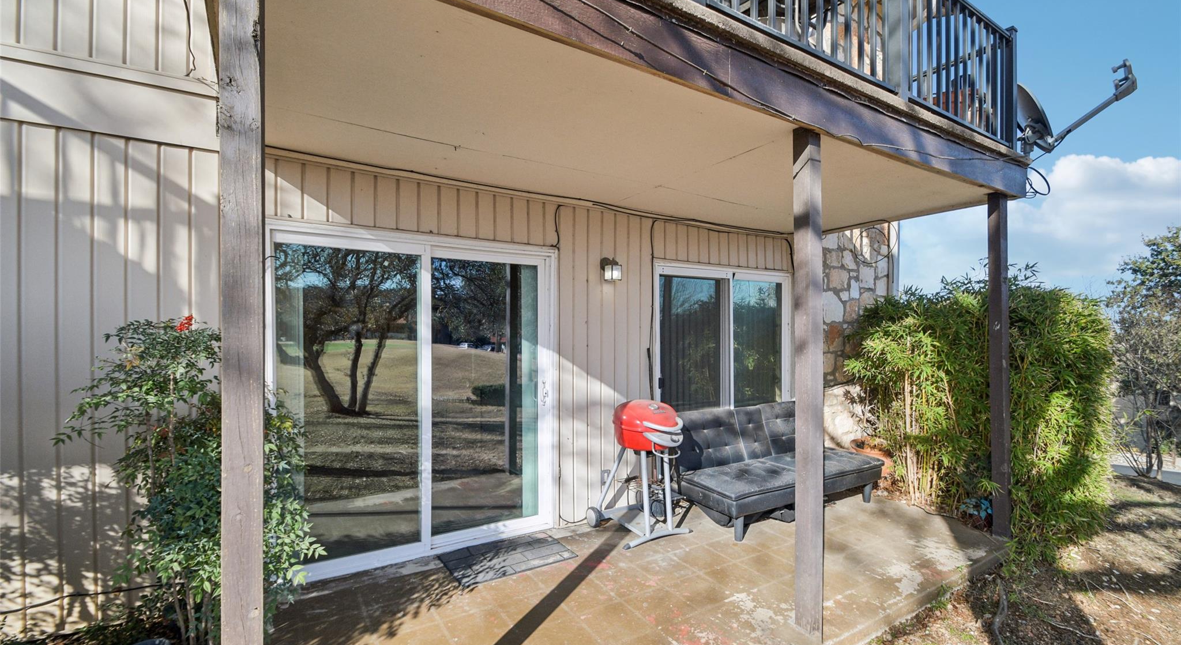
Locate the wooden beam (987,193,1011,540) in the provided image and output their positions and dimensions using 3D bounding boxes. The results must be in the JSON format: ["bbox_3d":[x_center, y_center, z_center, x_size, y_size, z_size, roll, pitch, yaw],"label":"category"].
[{"bbox_3d":[2.964,0.303,3.561,0.090,2.460,0.090,0,-1,-32],"label":"wooden beam"}]

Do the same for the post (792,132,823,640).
[{"bbox_3d":[1.076,0.289,2.451,0.090,2.460,0.090,0,-1,-32],"label":"post"}]

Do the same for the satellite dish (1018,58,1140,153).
[{"bbox_3d":[3.300,-1.500,3.470,0.700,0.580,0.580,0,-1,35],"label":"satellite dish"}]

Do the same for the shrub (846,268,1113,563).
[{"bbox_3d":[3.226,0.671,4.258,1.400,2.000,1.600,0,-1,-32],"label":"shrub"}]

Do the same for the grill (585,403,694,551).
[{"bbox_3d":[0.394,1.053,3.631,0.670,0.960,0.600,0,-1,-32],"label":"grill"}]

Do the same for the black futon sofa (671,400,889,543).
[{"bbox_3d":[1.559,1.145,4.198,1.790,0.790,0.840,0,-1,-32],"label":"black futon sofa"}]

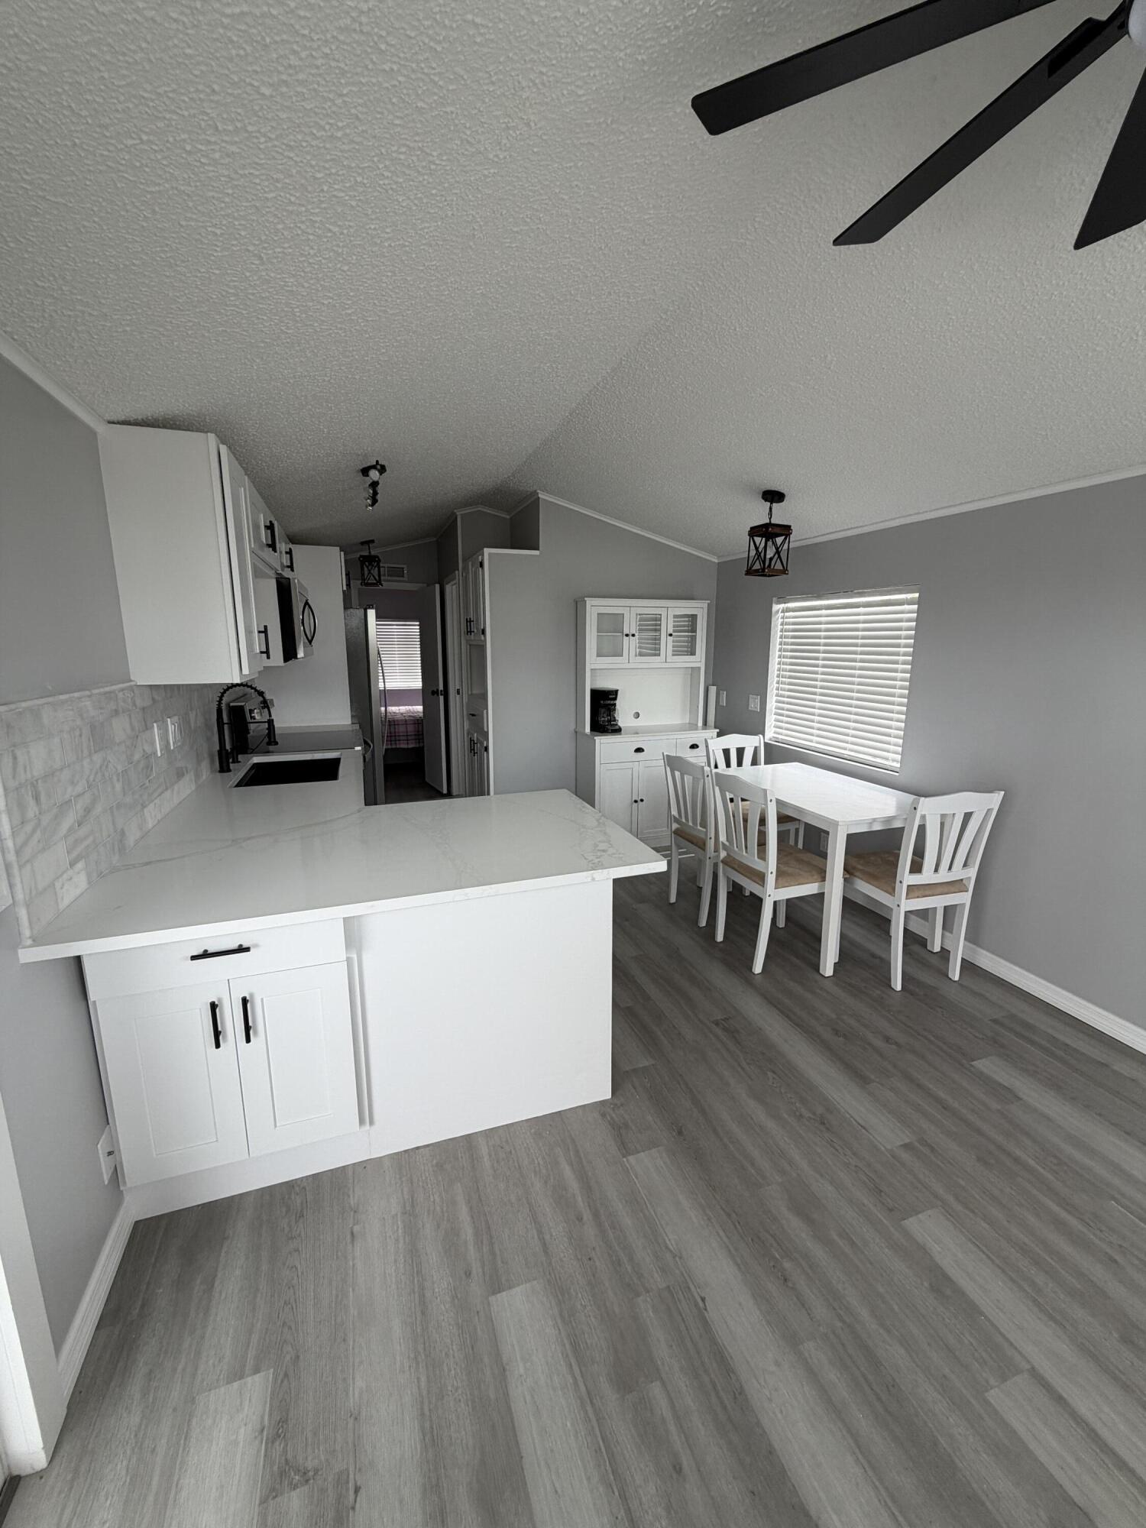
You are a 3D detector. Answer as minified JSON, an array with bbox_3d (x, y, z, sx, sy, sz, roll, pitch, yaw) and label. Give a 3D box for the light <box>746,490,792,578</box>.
[{"bbox_3d":[1.030,-1.212,3.231,0.175,0.415,0.175,-4,12,-19],"label":"light"}]

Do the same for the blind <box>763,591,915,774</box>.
[{"bbox_3d":[1.573,-0.531,3.735,0.060,0.960,1.160,-4,12,-18],"label":"blind"}]

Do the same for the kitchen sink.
[{"bbox_3d":[-1.365,0.129,3.023,0.455,0.210,0.750,-4,12,-19],"label":"kitchen sink"}]

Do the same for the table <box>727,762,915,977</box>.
[{"bbox_3d":[1.296,0.481,3.371,0.690,0.735,1.120,-4,12,-18],"label":"table"}]

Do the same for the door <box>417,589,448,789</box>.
[{"bbox_3d":[-1.429,-0.749,6.292,0.040,2.020,0.660,-6,13,-27],"label":"door"}]

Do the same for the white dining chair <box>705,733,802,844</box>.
[{"bbox_3d":[1.144,0.295,3.893,0.420,0.895,0.475,-4,12,-15],"label":"white dining chair"}]

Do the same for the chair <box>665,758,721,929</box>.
[{"bbox_3d":[0.808,0.392,3.450,0.493,0.888,0.410,-4,12,-19],"label":"chair"}]

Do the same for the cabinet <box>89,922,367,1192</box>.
[{"bbox_3d":[-0.987,0.667,1.898,0.600,0.780,0.600,-4,12,-18],"label":"cabinet"}]

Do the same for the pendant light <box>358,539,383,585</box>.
[{"bbox_3d":[-1.739,-1.724,5.301,0.182,0.372,0.180,-4,12,-19],"label":"pendant light"}]

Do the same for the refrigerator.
[{"bbox_3d":[-1.889,-0.322,4.872,0.810,1.755,0.840,-4,12,-18],"label":"refrigerator"}]

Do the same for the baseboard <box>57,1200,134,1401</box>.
[{"bbox_3d":[-1.107,1.218,1.450,0.016,0.090,0.420,-4,12,-18],"label":"baseboard"}]

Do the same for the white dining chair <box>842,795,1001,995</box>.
[{"bbox_3d":[1.530,0.506,2.841,0.430,0.895,0.475,-3,12,-13],"label":"white dining chair"}]

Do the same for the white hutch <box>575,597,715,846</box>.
[{"bbox_3d":[0.533,-0.278,4.514,0.976,1.785,0.439,-4,12,-19],"label":"white hutch"}]

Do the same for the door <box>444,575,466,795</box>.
[{"bbox_3d":[-1.048,-0.632,5.660,0.100,2.045,0.750,-4,12,-19],"label":"door"}]

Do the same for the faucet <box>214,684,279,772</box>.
[{"bbox_3d":[-1.551,-0.176,2.922,0.267,0.410,0.085,-4,12,-19],"label":"faucet"}]

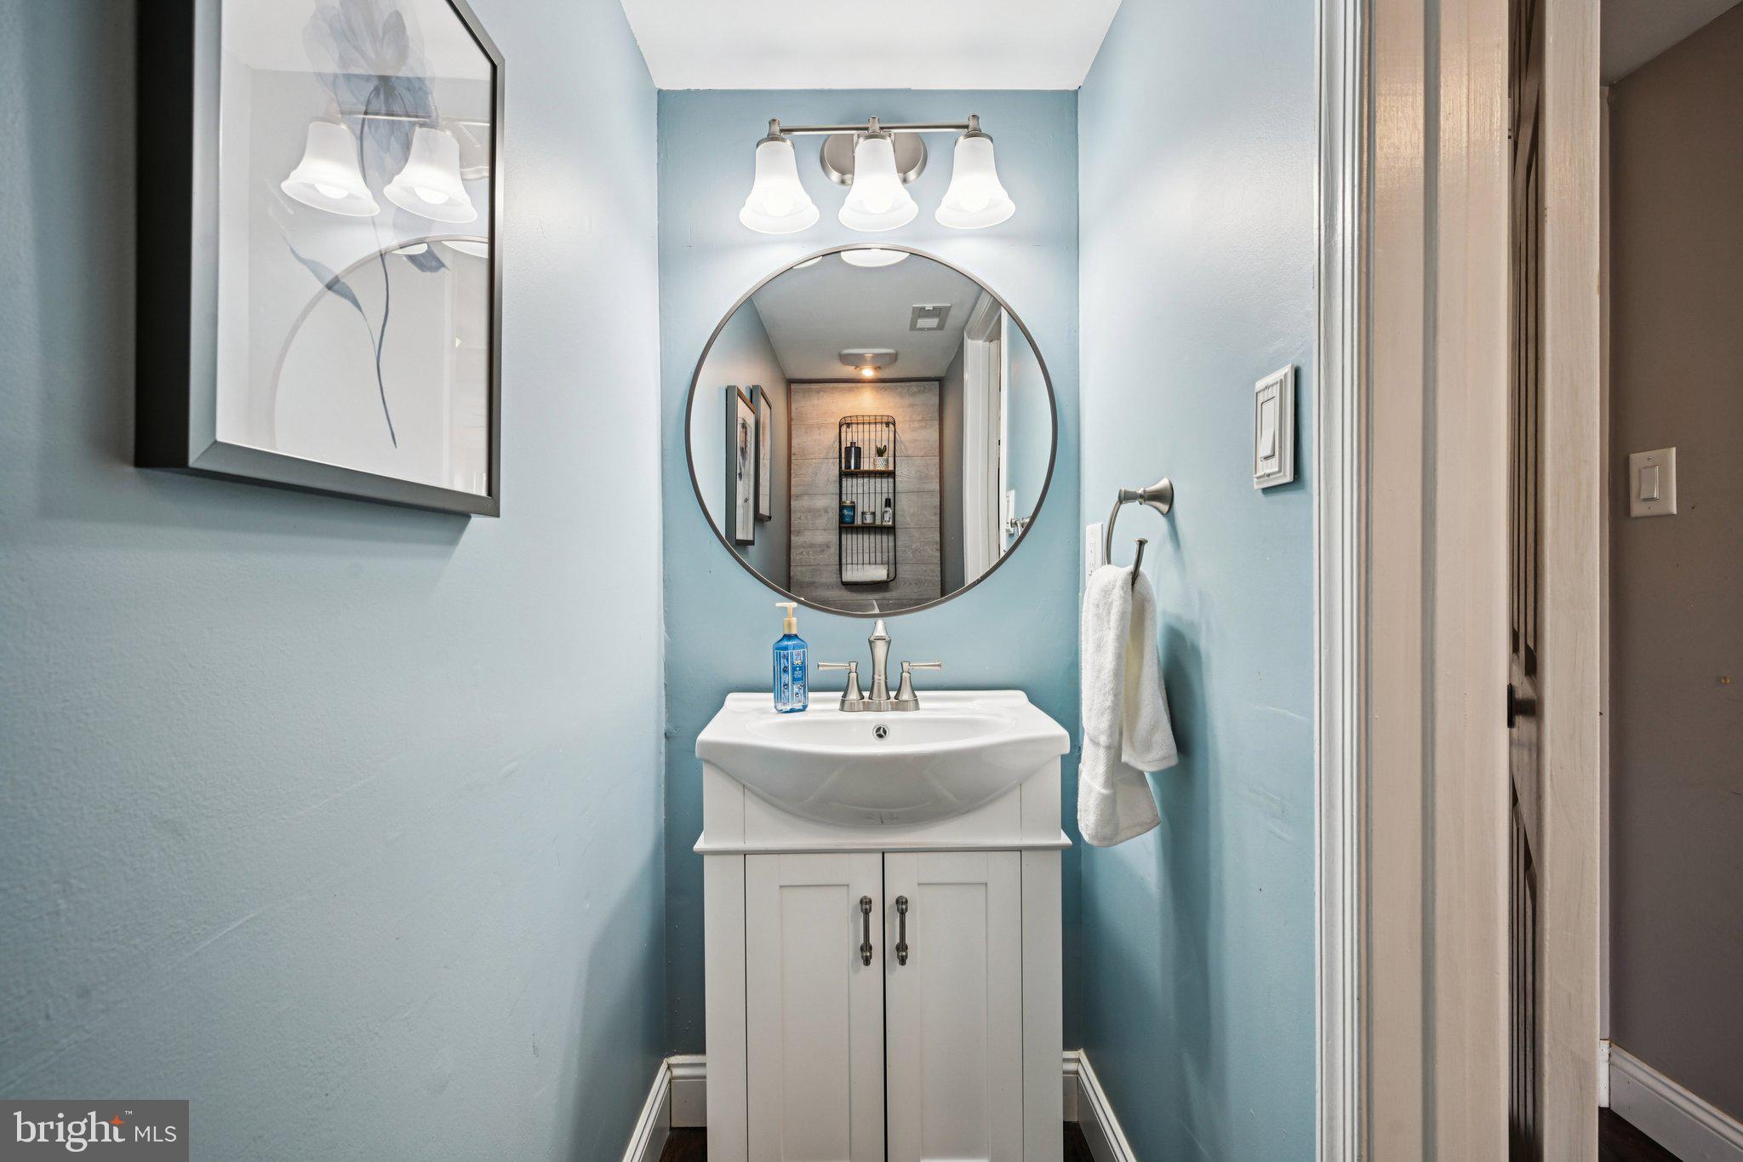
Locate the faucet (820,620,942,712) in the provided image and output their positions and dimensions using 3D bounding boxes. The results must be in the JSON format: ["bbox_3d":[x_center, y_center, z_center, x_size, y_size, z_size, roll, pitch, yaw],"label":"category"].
[{"bbox_3d":[0.018,0.161,1.459,0.240,0.176,0.155,0,1,-1],"label":"faucet"}]

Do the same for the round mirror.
[{"bbox_3d":[0.003,-0.304,1.595,0.762,0.762,0.026,0,1,-1],"label":"round mirror"}]

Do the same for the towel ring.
[{"bbox_3d":[0.406,-0.063,1.154,0.090,0.186,0.165,0,1,-1],"label":"towel ring"}]

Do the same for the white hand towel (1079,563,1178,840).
[{"bbox_3d":[0.378,0.182,1.135,0.112,0.415,0.185,0,1,-1],"label":"white hand towel"}]

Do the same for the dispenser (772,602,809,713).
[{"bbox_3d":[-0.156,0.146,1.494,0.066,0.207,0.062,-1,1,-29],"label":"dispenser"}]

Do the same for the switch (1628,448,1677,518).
[{"bbox_3d":[1.540,-0.192,1.528,0.011,0.126,0.083,0,1,-1],"label":"switch"}]

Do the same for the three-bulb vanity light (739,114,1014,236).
[{"bbox_3d":[0.013,-0.790,1.500,0.527,0.190,0.203,0,1,-1],"label":"three-bulb vanity light"}]

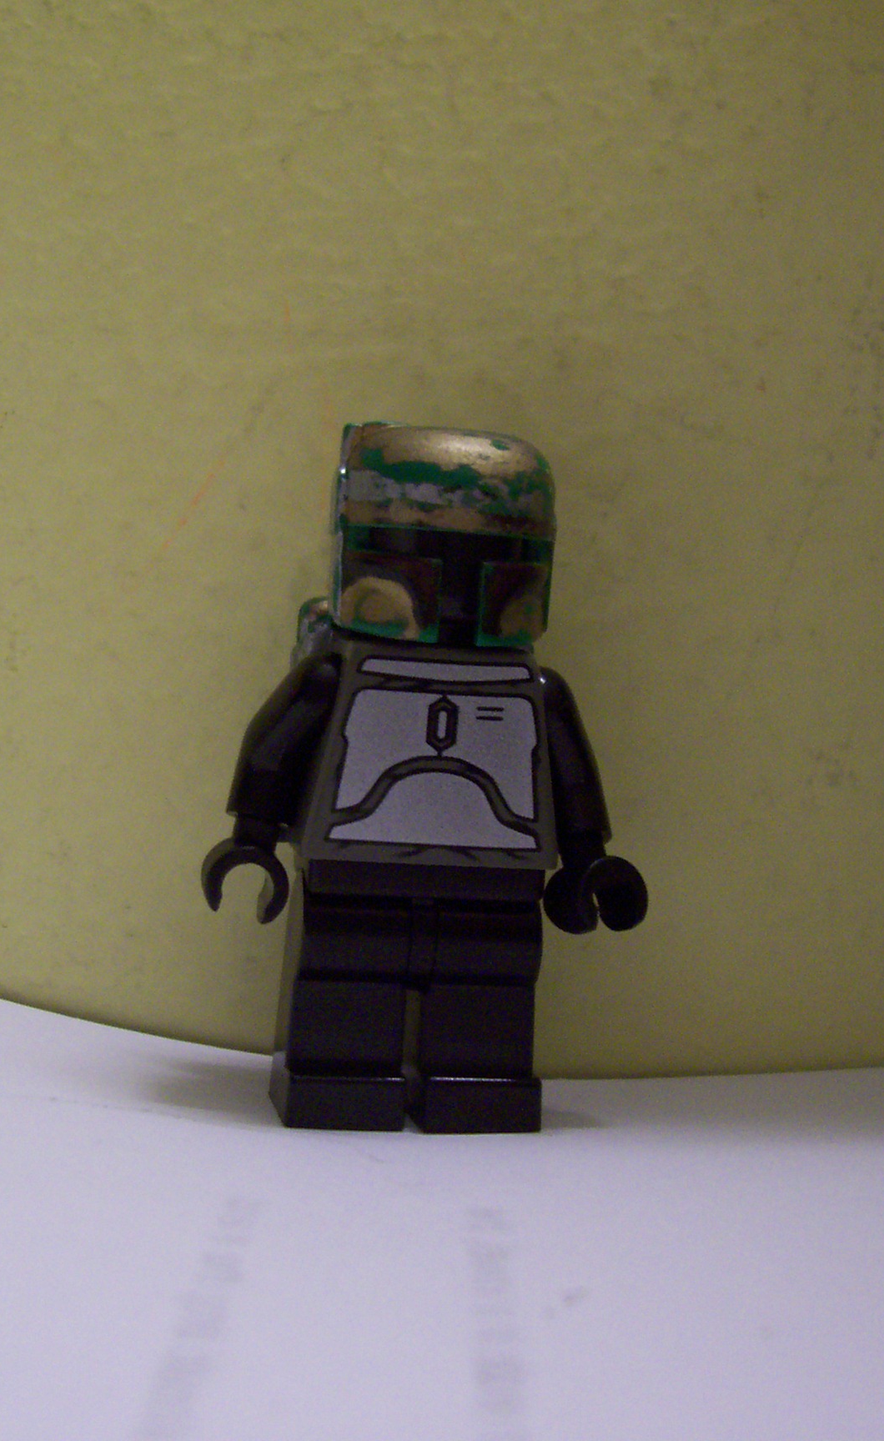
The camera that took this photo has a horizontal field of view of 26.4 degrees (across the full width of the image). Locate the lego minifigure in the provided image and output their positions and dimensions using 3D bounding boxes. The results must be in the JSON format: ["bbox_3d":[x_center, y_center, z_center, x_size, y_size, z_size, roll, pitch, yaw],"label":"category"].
[{"bbox_3d":[-0.001,0.003,0.119,0.028,0.042,0.014,4,1,-14],"label":"lego minifigure"}]

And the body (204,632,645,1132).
[{"bbox_3d":[-0.001,0.010,0.118,0.028,0.029,0.009,4,1,-14],"label":"body"}]

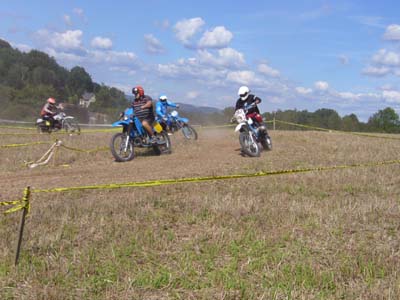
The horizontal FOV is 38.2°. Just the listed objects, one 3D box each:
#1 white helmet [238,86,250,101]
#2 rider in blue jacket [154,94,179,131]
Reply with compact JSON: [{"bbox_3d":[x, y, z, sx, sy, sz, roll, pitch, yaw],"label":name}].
[{"bbox_3d":[1.076,-1.369,14.000,0.260,0.300,0.330,-8,12,20],"label":"white helmet"},{"bbox_3d":[-1.142,-1.209,19.400,0.780,1.350,0.720,-7,6,-23],"label":"rider in blue jacket"}]

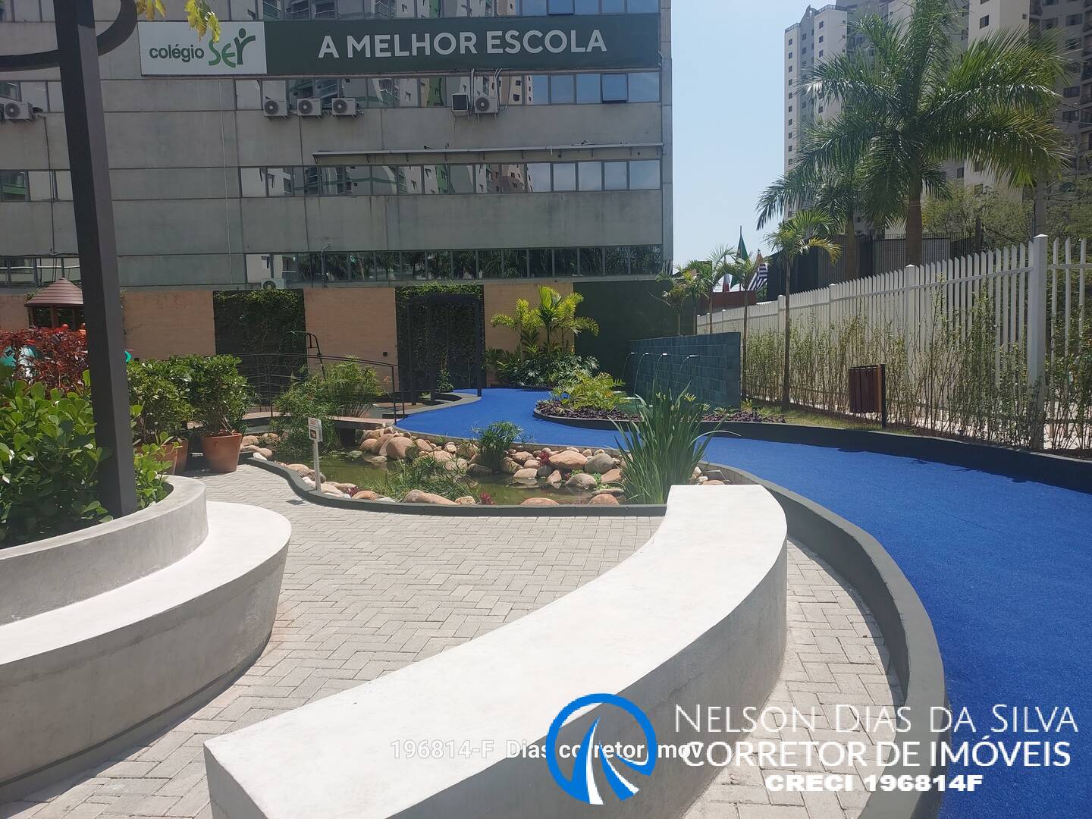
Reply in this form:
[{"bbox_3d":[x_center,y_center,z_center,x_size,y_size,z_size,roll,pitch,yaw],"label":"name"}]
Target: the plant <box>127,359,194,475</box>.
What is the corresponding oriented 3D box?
[{"bbox_3d":[-4.016,0.128,9.150,0.720,1.290,0.720,-2,5,0],"label":"plant"}]

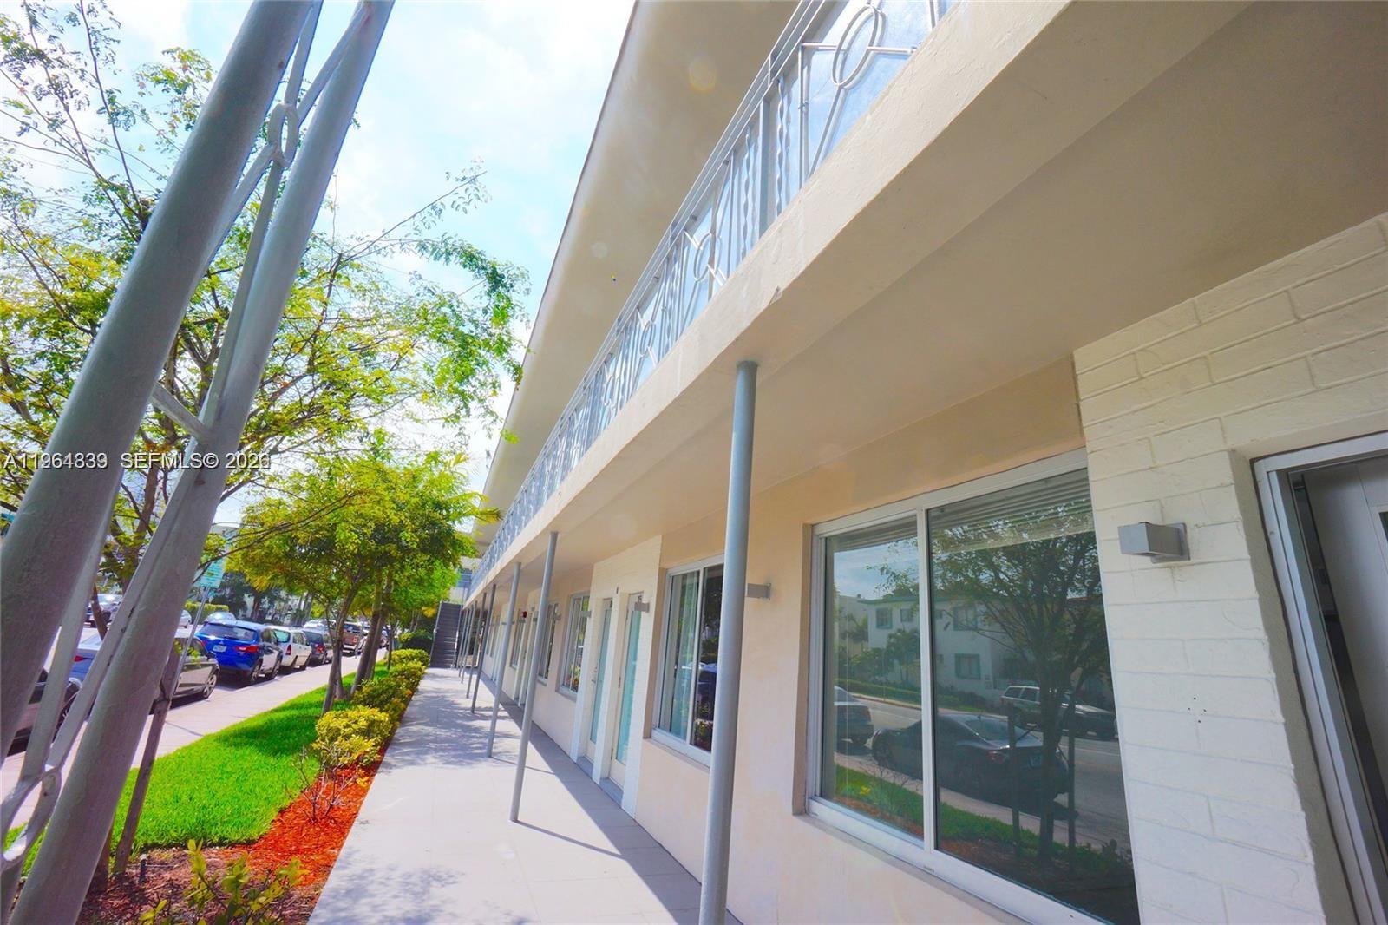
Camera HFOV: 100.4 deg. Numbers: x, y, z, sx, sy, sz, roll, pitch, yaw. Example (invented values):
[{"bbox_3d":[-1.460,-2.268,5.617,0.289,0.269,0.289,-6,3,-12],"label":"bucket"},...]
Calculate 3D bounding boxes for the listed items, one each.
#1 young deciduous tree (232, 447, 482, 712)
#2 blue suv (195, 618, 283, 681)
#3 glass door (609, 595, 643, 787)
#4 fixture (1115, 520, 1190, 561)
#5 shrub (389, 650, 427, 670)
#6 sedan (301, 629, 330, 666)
[{"bbox_3d":[-7.219,2.395,12.637,4.400,5.300,4.200,12,-19,-20],"label":"young deciduous tree"},{"bbox_3d":[-13.764,5.688,17.517,1.790,1.630,4.330,12,-19,-22],"label":"blue suv"},{"bbox_3d":[-0.698,2.496,6.491,0.060,2.050,0.930,12,-19,-20],"label":"glass door"},{"bbox_3d":[1.348,0.233,1.699,0.164,0.107,0.105,12,-19,-20],"label":"fixture"},{"bbox_3d":[-11.346,7.852,23.140,1.350,0.800,1.300,12,-19,-20],"label":"shrub"},{"bbox_3d":[-17.910,8.502,26.972,1.790,1.490,4.500,12,-19,-22],"label":"sedan"}]

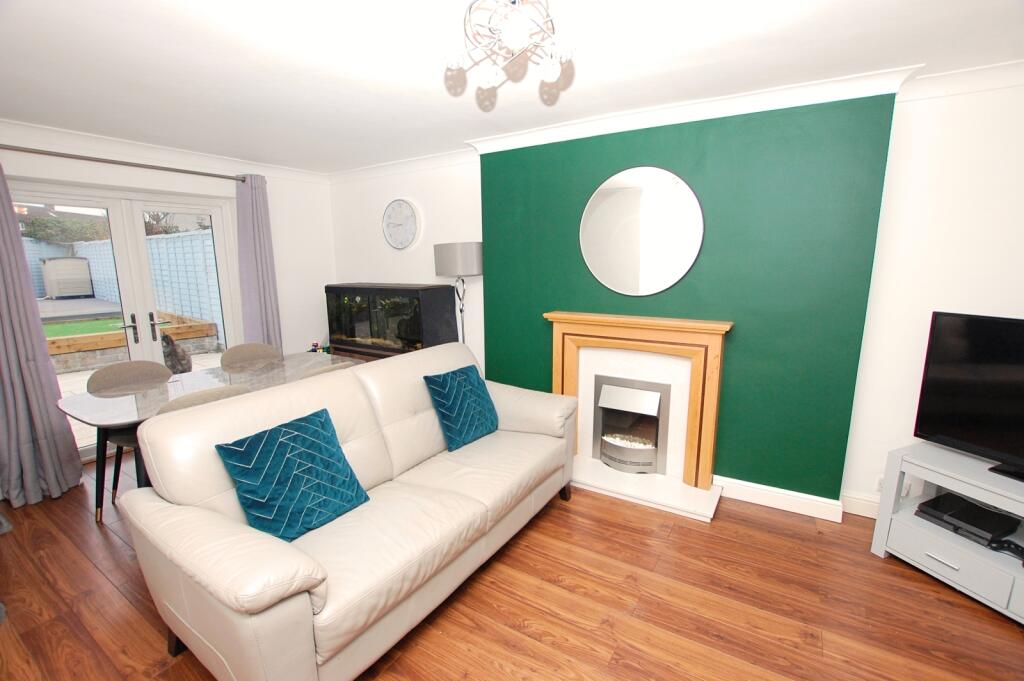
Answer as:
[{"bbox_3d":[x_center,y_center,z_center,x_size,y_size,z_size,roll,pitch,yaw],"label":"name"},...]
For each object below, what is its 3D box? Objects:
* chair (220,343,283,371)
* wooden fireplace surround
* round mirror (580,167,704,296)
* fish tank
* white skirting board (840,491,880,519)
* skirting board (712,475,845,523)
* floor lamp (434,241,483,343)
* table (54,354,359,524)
[{"bbox_3d":[-1.865,0.458,3.328,0.550,0.850,0.480,6,12,31],"label":"chair"},{"bbox_3d":[0.777,0.372,2.837,1.200,1.060,0.180,6,12,31],"label":"wooden fireplace surround"},{"bbox_3d":[0.806,-0.686,2.709,0.800,0.800,0.030,6,12,31],"label":"round mirror"},{"bbox_3d":[-1.124,-0.206,3.906,1.200,0.570,0.440,6,12,31],"label":"fish tank"},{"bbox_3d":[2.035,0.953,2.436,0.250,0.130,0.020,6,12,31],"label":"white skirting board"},{"bbox_3d":[1.566,0.942,2.542,0.690,0.130,0.020,6,12,31],"label":"skirting board"},{"bbox_3d":[-0.401,0.055,3.364,0.370,1.620,0.370,6,12,31],"label":"floor lamp"},{"bbox_3d":[-1.747,0.602,2.797,0.870,0.750,1.600,6,12,31],"label":"table"}]

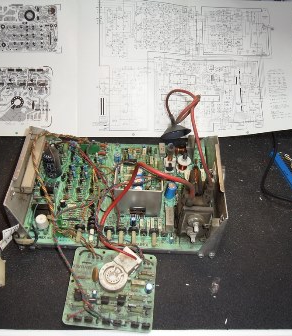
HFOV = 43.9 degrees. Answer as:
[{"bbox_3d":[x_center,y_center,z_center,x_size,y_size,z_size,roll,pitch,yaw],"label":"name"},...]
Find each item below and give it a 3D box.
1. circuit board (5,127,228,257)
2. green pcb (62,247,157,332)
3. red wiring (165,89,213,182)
[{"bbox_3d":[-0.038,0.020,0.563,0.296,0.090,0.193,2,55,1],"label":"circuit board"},{"bbox_3d":[-0.047,0.160,0.491,0.120,0.030,0.103,5,60,3],"label":"green pcb"},{"bbox_3d":[0.070,-0.047,0.609,0.075,0.065,0.175,2,55,1],"label":"red wiring"}]

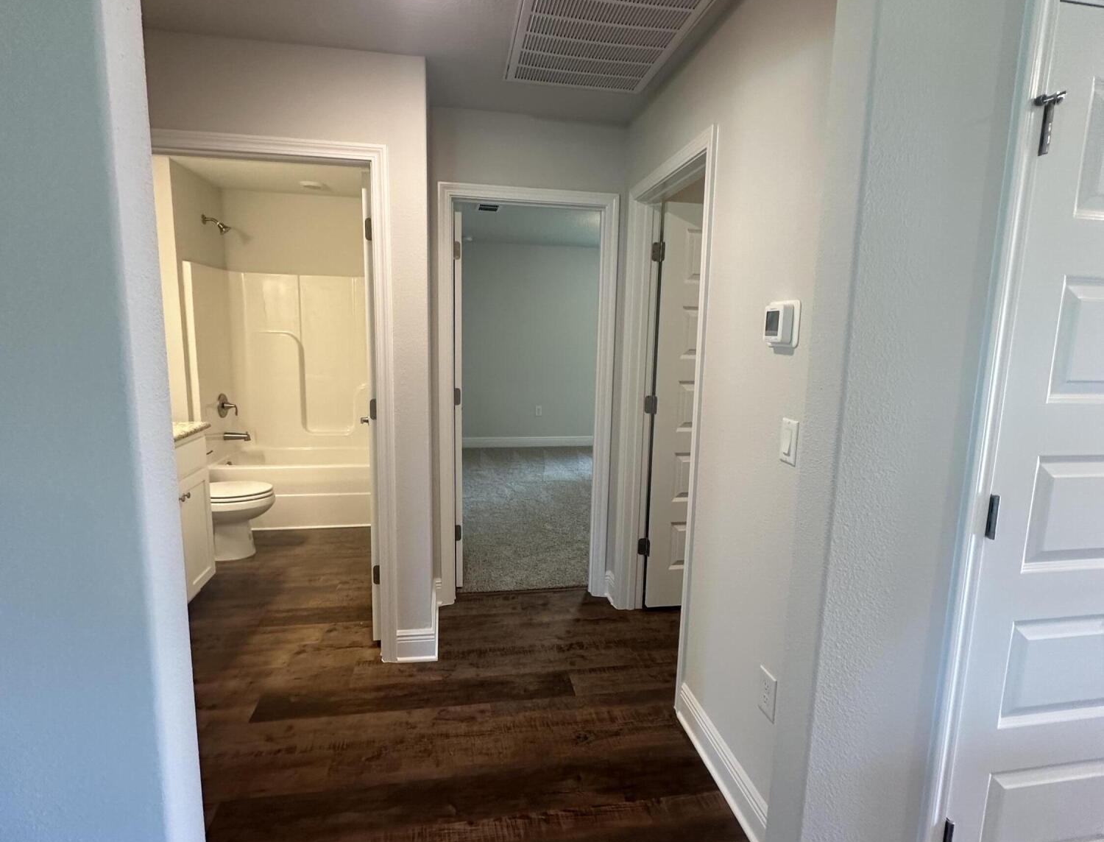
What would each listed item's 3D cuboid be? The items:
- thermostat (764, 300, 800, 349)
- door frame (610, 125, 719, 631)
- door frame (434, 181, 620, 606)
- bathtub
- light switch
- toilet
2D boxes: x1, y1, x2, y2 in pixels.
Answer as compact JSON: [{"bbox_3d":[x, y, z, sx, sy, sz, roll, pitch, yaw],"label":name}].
[{"bbox_3d":[0.590,-0.250,1.547,0.035,0.118,0.145,0,9,-9],"label":"thermostat"},{"bbox_3d":[0.495,0.000,2.554,0.135,2.110,0.890,0,9,-9],"label":"door frame"},{"bbox_3d":[-0.131,-0.095,3.103,0.882,2.110,0.135,0,9,-9],"label":"door frame"},{"bbox_3d":[-1.737,0.485,4.604,1.520,0.455,0.760,0,9,-9],"label":"bathtub"},{"bbox_3d":[0.607,0.053,1.527,0.012,0.114,0.073,0,9,-9],"label":"light switch"},{"bbox_3d":[-2.120,0.463,3.711,0.750,0.750,0.410,0,9,-9],"label":"toilet"}]

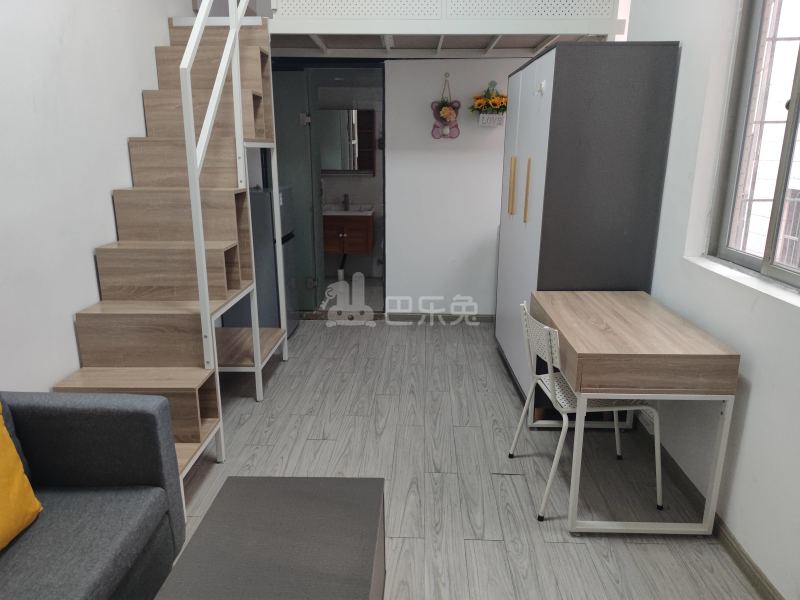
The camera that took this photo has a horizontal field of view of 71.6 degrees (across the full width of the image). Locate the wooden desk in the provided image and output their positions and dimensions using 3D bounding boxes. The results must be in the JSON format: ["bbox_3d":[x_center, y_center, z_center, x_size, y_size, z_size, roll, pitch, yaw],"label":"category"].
[{"bbox_3d":[0.941,0.439,2.483,0.560,0.750,0.910,1,14,3],"label":"wooden desk"}]

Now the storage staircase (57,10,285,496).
[{"bbox_3d":[-1.144,-0.435,2.849,0.630,2.260,1.860,0,14,1],"label":"storage staircase"}]

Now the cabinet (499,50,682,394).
[{"bbox_3d":[1.072,-0.449,3.510,0.620,1.970,1.070,0,14,0],"label":"cabinet"}]

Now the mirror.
[{"bbox_3d":[-0.557,-1.724,6.083,0.600,0.680,0.130,0,14,1],"label":"mirror"}]

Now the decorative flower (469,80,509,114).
[{"bbox_3d":[0.722,-1.610,4.409,0.340,0.270,0.150,0,14,1],"label":"decorative flower"}]

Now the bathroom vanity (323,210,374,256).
[{"bbox_3d":[-0.565,-0.750,6.205,0.530,0.460,0.420,0,14,1],"label":"bathroom vanity"}]

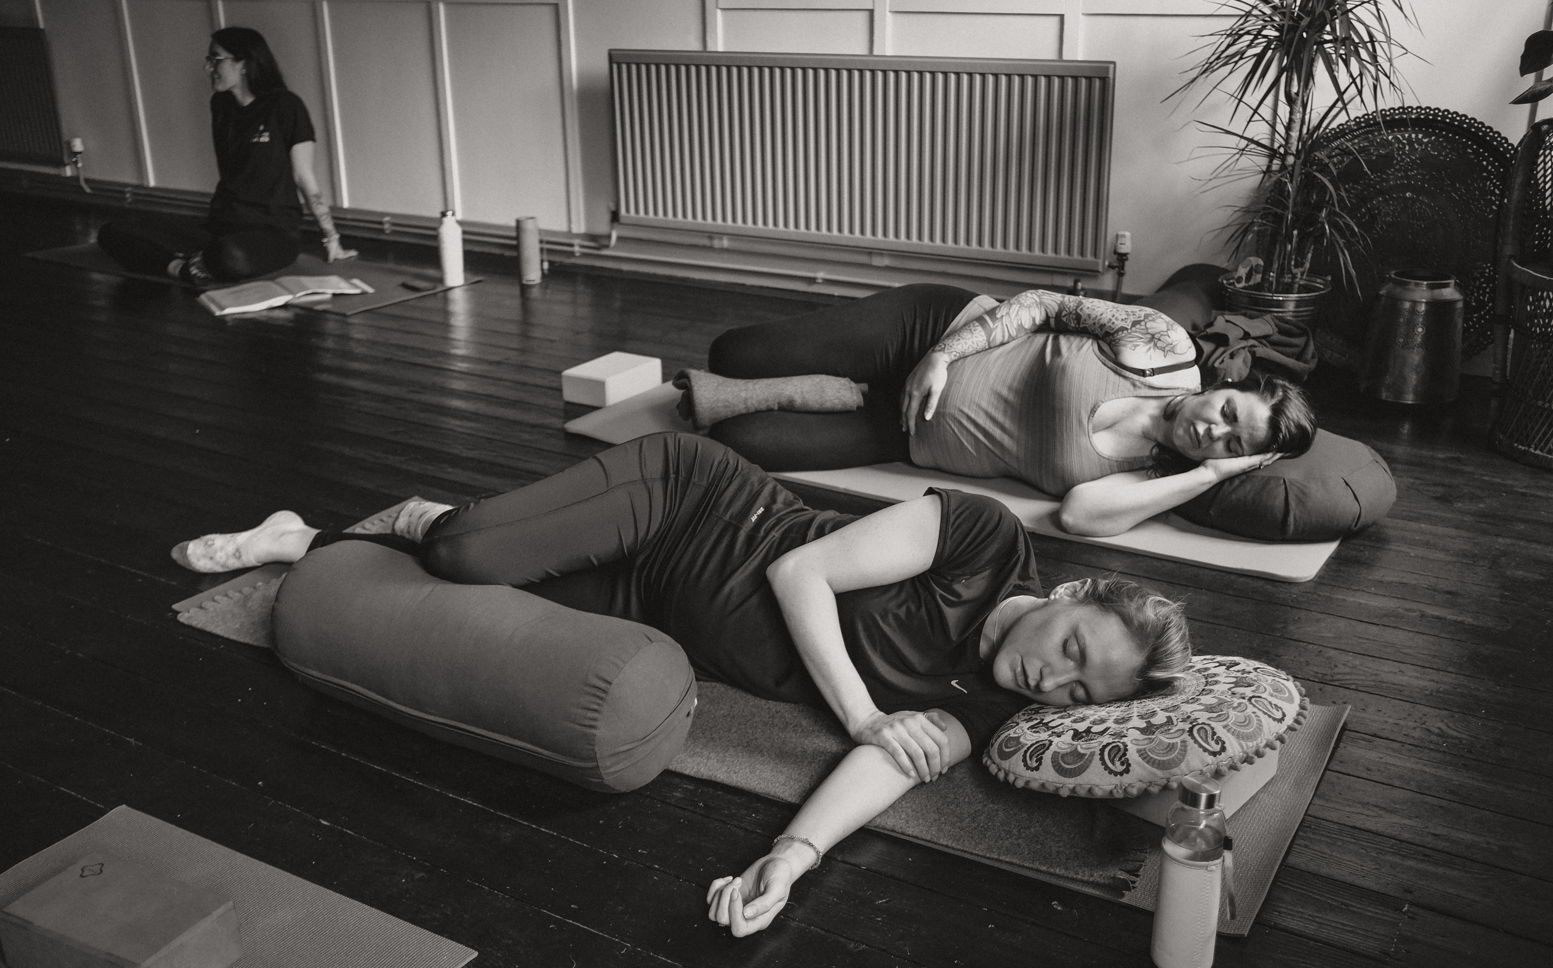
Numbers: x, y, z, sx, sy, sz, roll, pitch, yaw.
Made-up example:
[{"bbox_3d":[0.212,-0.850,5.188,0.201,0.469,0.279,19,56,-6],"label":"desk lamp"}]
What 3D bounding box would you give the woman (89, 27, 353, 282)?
[{"bbox_3d":[-1.933,-1.158,5.241,0.900,0.810,0.660,10,23,28],"label":"woman"}]

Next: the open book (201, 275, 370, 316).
[{"bbox_3d":[-1.606,-0.624,4.869,0.500,0.050,0.260,-16,25,-34],"label":"open book"}]

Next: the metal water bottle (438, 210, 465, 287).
[{"bbox_3d":[-1.073,-0.775,4.969,0.075,0.240,0.075,-1,20,0],"label":"metal water bottle"}]

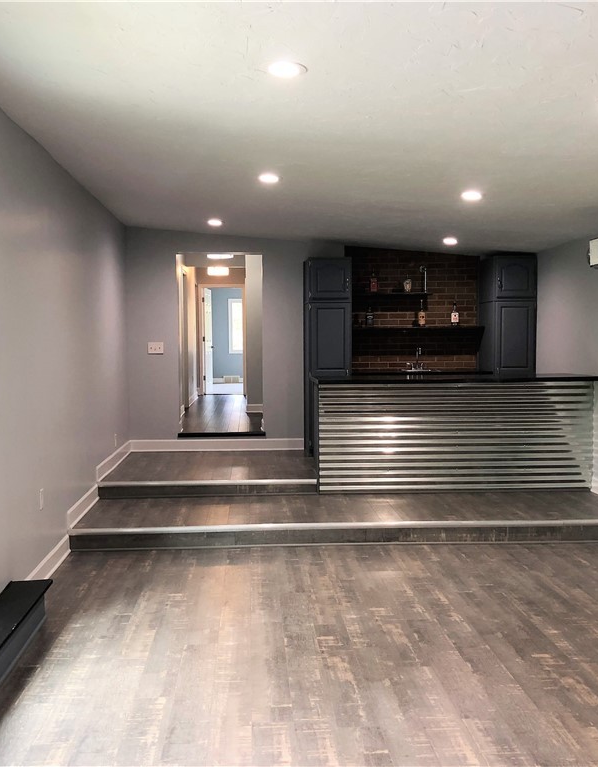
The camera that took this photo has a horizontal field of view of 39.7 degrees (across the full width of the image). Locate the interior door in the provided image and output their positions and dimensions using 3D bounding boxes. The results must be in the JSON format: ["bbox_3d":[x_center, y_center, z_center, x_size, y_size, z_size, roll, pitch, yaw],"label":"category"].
[{"bbox_3d":[-1.781,-0.828,16.400,0.040,2.030,0.760,0,3,4],"label":"interior door"}]

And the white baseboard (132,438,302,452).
[{"bbox_3d":[-0.891,0.673,8.991,1.864,0.125,0.018,0,3,-4],"label":"white baseboard"}]

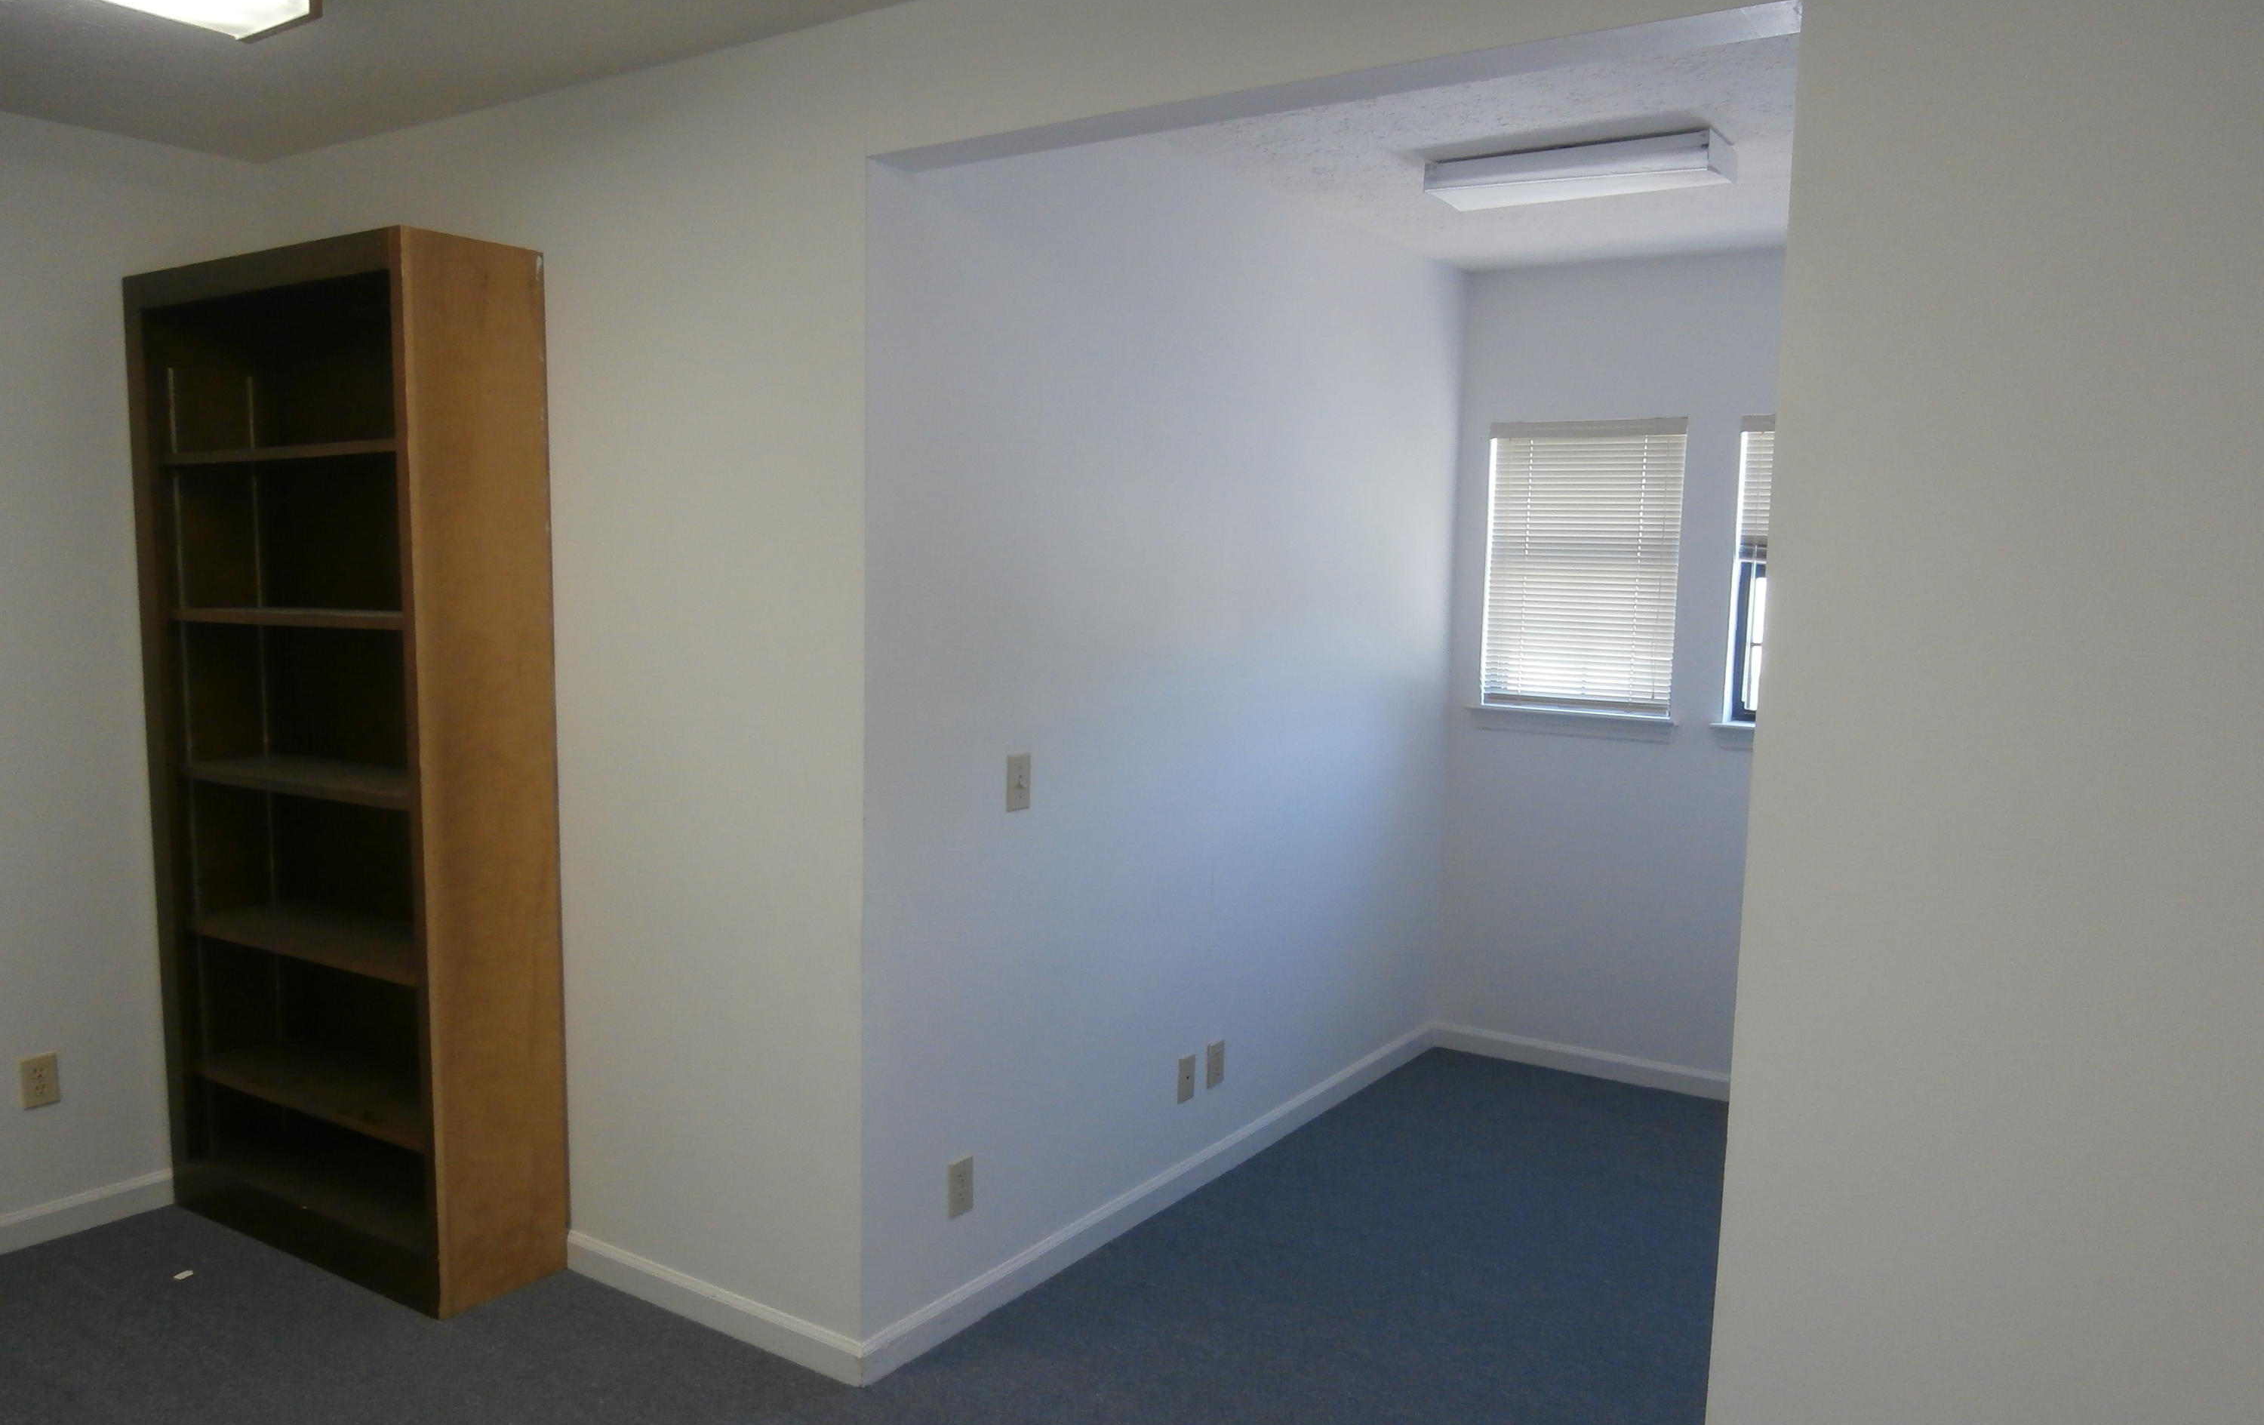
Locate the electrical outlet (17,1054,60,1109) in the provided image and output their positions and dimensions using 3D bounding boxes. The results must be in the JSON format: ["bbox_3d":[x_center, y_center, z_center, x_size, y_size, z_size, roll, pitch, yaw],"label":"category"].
[{"bbox_3d":[-2.410,0.817,3.469,0.010,0.115,0.071,5,8,34],"label":"electrical outlet"}]

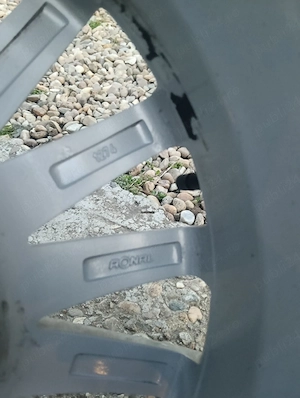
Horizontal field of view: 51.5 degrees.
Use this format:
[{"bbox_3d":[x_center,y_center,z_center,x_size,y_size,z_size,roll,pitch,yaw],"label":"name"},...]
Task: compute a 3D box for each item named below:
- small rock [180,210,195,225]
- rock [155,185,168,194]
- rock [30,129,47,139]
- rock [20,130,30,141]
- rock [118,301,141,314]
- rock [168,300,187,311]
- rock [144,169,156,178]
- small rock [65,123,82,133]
[{"bbox_3d":[0.061,0.030,0.504,0.023,0.017,0.024,0,52,0],"label":"small rock"},{"bbox_3d":[0.022,-0.017,0.583,0.024,0.013,0.020,0,53,0],"label":"rock"},{"bbox_3d":[-0.226,-0.134,0.633,0.034,0.019,0.024,0,52,0],"label":"rock"},{"bbox_3d":[-0.314,-0.160,0.785,0.024,0.022,0.029,0,45,0],"label":"rock"},{"bbox_3d":[-0.030,0.162,0.463,0.032,0.013,0.021,0,45,0],"label":"rock"},{"bbox_3d":[0.041,0.155,0.453,0.025,0.009,0.016,0,53,0],"label":"rock"},{"bbox_3d":[0.001,-0.044,0.562,0.021,0.015,0.020,0,52,0],"label":"rock"},{"bbox_3d":[-0.158,-0.148,0.643,0.037,0.020,0.026,0,52,0],"label":"small rock"}]

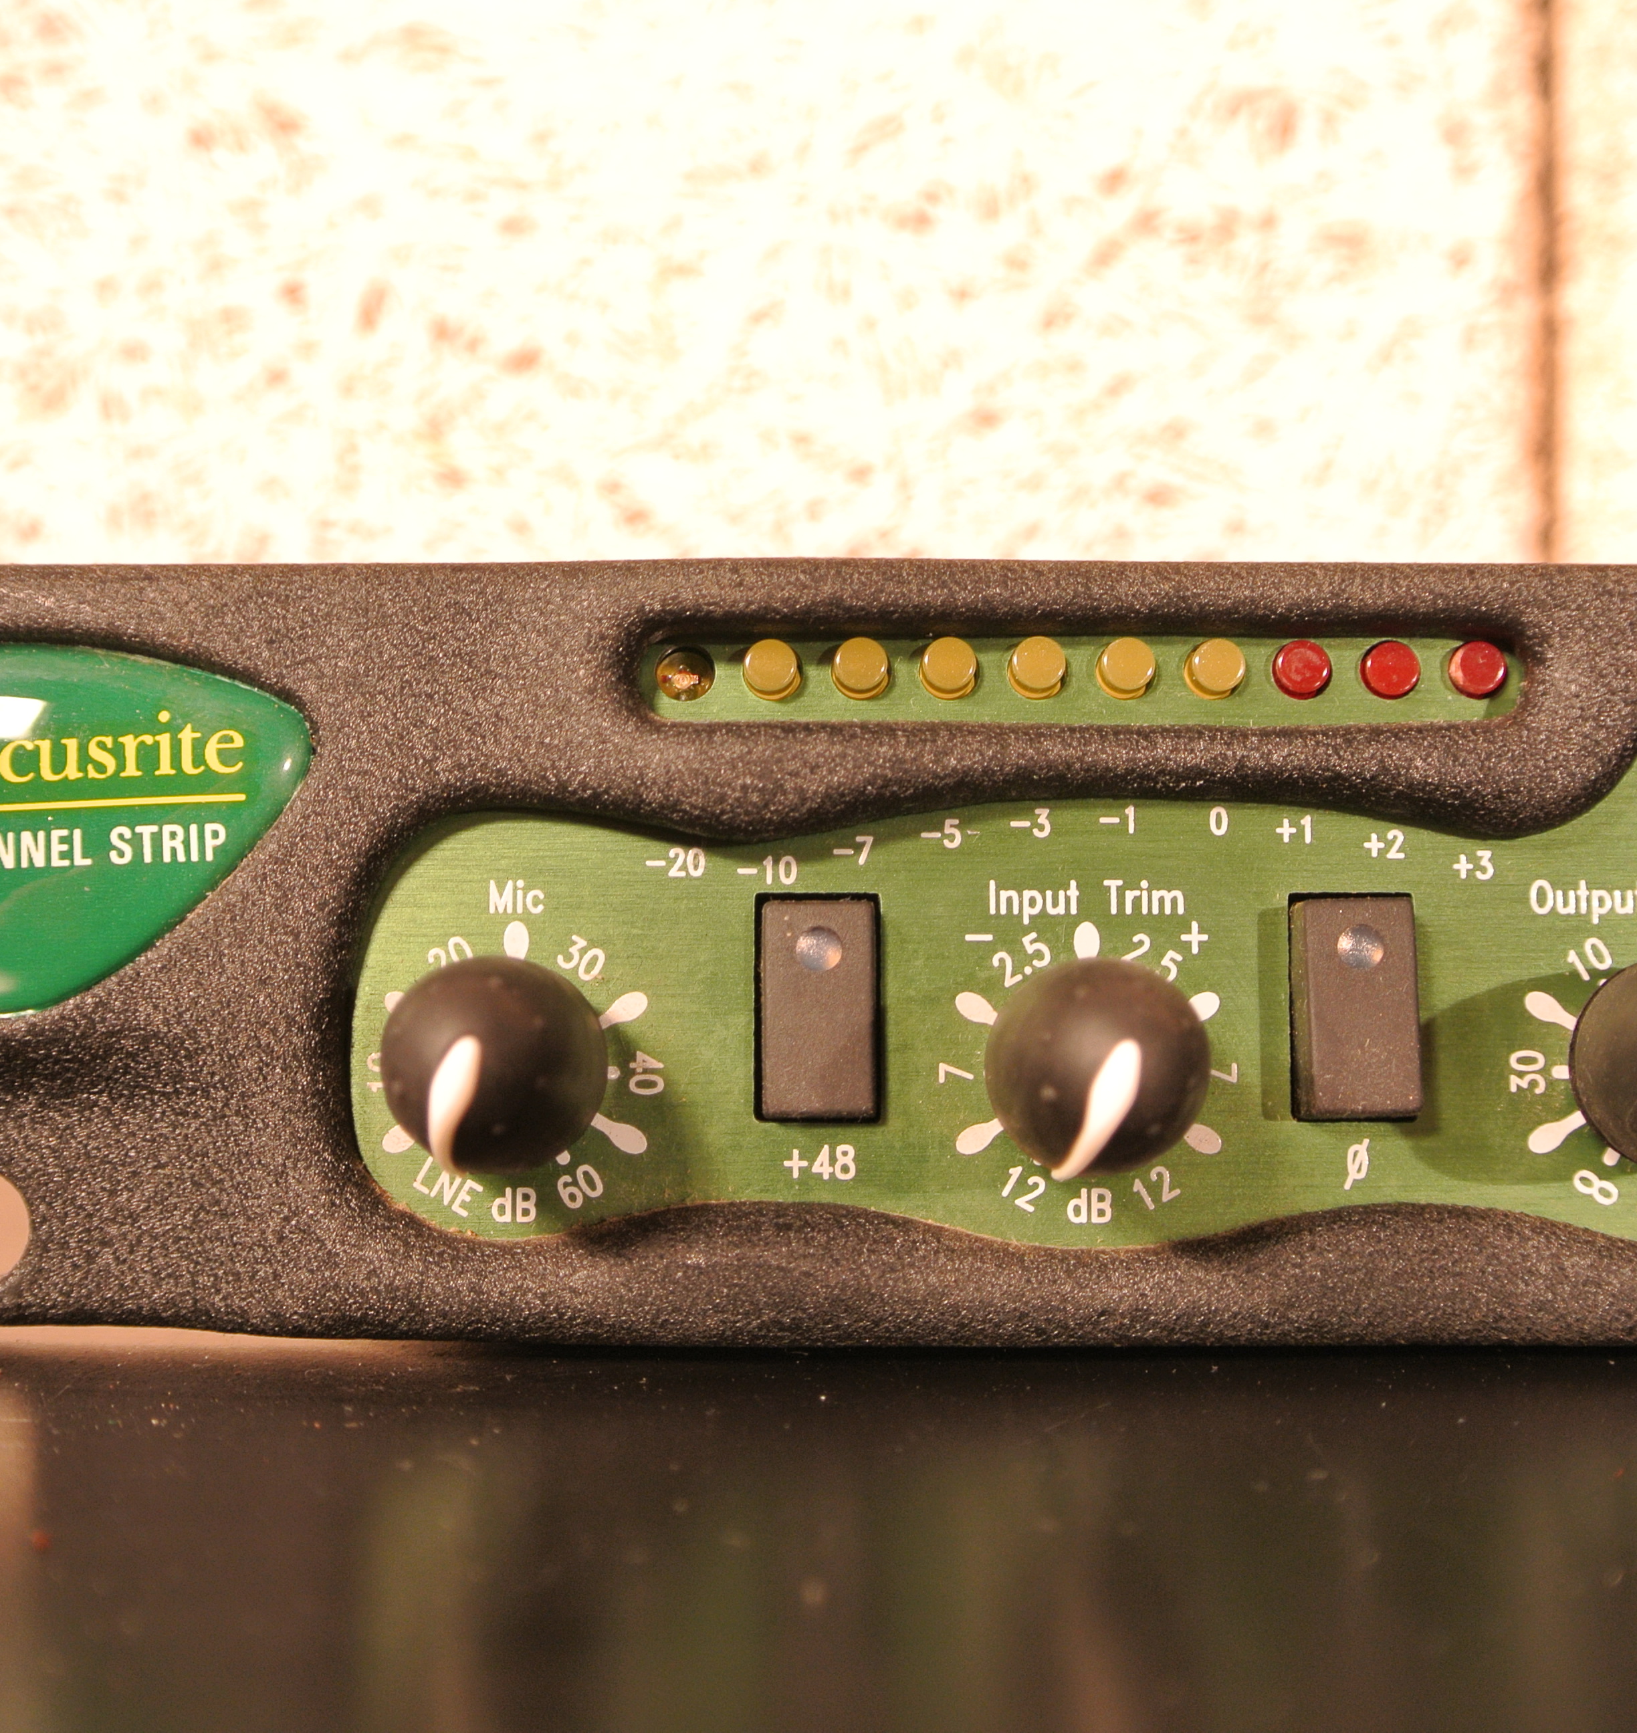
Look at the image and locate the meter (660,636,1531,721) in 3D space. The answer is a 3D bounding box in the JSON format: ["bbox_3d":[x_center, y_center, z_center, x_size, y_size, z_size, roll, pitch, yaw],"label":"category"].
[{"bbox_3d":[0.015,-0.011,0.165,0.050,0.005,0.003,0,-4,1],"label":"meter"}]

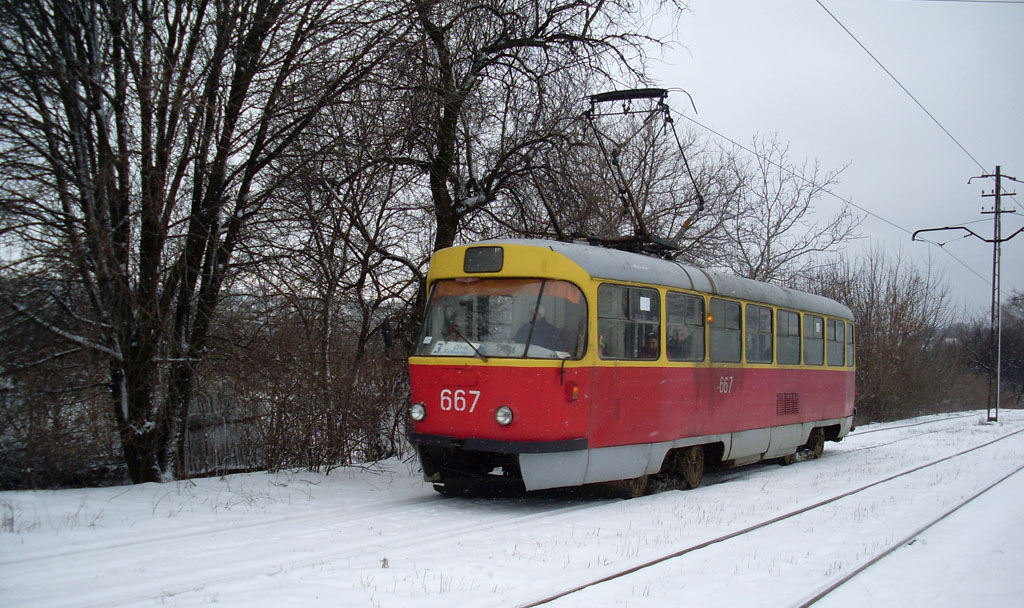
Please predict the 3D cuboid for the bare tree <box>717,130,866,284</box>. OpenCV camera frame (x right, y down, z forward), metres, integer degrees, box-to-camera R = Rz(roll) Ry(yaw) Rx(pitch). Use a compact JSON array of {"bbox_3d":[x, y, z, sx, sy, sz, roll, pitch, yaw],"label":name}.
[{"bbox_3d":[9.400,-0.900,38.000,5.300,9.700,5.000,0,-3,13],"label":"bare tree"}]

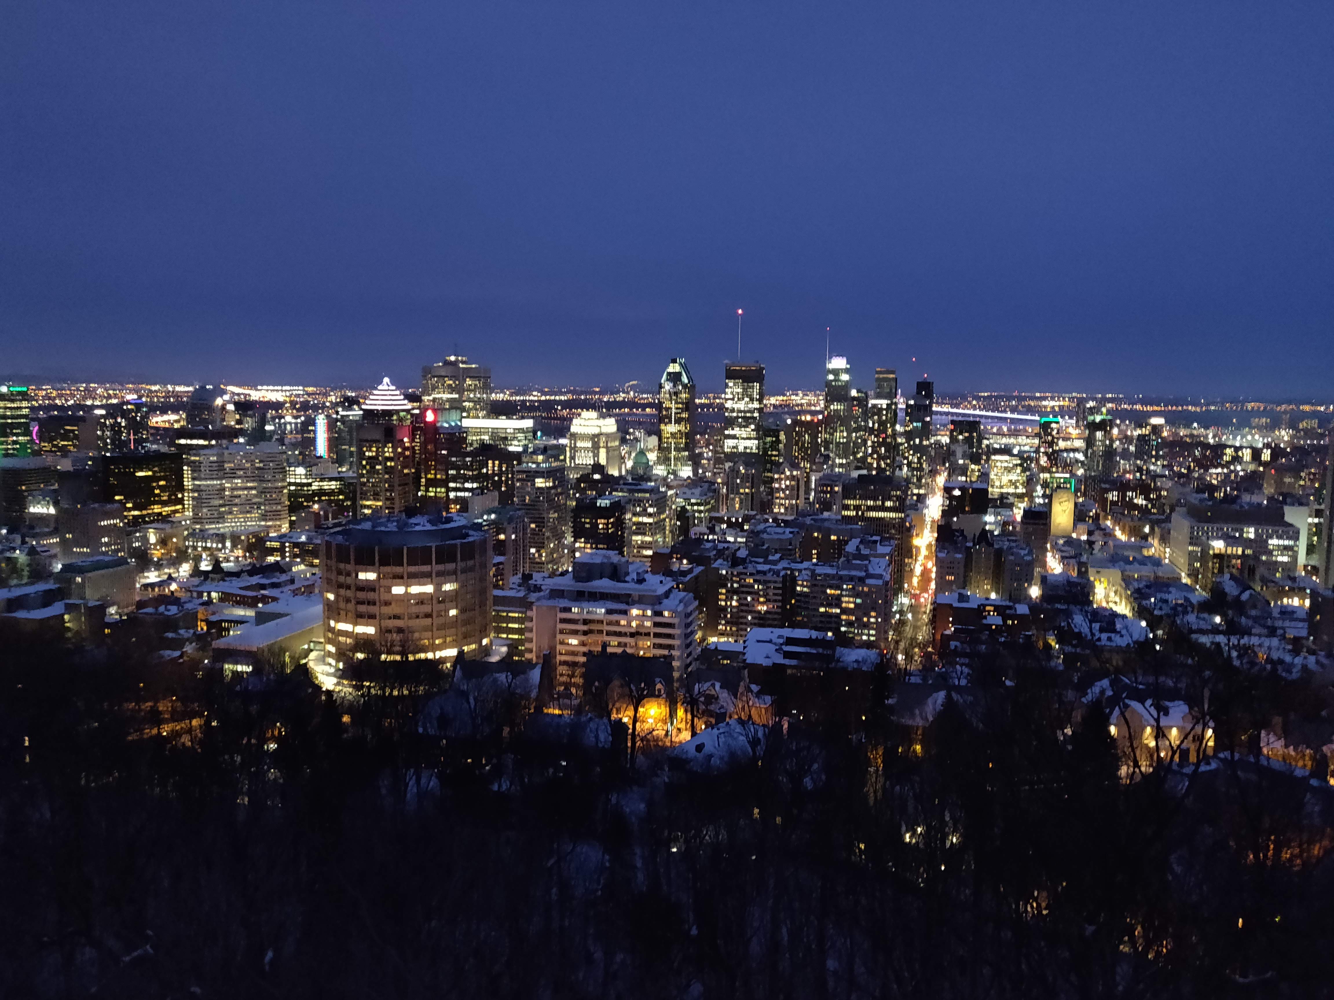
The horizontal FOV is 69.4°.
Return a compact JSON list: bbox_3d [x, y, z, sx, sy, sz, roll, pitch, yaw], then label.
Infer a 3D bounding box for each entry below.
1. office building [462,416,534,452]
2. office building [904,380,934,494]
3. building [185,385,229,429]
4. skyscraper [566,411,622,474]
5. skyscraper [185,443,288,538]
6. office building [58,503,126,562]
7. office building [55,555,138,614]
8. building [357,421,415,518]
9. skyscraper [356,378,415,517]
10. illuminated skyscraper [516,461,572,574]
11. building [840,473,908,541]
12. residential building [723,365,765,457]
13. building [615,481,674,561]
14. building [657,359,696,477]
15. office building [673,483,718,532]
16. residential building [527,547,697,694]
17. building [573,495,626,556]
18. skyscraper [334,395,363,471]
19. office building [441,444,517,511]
[{"bbox_3d":[-194.180,-39.100,1108.150,69.000,110.000,37.000,3,7,16],"label":"office building"},{"bbox_3d":[390.720,-97.160,1496.110,37.000,172.000,34.000,3,7,16],"label":"office building"},{"bbox_3d":[-585.470,-78.390,1235.780,33.000,138.000,31.000,3,7,16],"label":"building"},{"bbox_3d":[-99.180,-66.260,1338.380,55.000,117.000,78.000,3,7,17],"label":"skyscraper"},{"bbox_3d":[-382.560,-5.940,859.340,80.840,85.780,33.680,-3,8,-27],"label":"skyscraper"},{"bbox_3d":[-449.280,27.760,754.870,30.280,48.570,30.280,3,7,16],"label":"office building"},{"bbox_3d":[-261.920,39.620,441.320,18.000,23.000,27.000,3,7,15],"label":"office building"},{"bbox_3d":[-250.490,-12.480,859.200,41.000,106.000,30.000,3,7,17],"label":"building"},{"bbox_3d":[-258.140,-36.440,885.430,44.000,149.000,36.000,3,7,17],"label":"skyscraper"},{"bbox_3d":[-85.390,19.070,671.980,25.050,90.000,38.540,3,7,16],"label":"illuminated skyscraper"},{"bbox_3d":[140.190,25.390,652.860,41.000,85.000,30.000,3,7,17],"label":"building"},{"bbox_3d":[107.090,-96.880,1328.830,45.000,183.000,34.000,3,7,17],"label":"residential building"},{"bbox_3d":[-17.850,23.890,733.300,32.000,70.000,34.000,3,7,17],"label":"building"},{"bbox_3d":[15.770,-127.670,1565.990,47.930,205.000,47.930,3,7,16],"label":"building"},{"bbox_3d":[19.010,14.800,669.290,21.000,52.000,32.000,3,7,16],"label":"office building"},{"bbox_3d":[-15.170,31.960,266.230,43.000,34.000,20.000,2,7,10],"label":"residential building"},{"bbox_3d":[-45.850,30.350,647.050,27.000,64.000,26.000,3,7,17],"label":"building"},{"bbox_3d":[-371.060,-49.510,1122.780,28.000,117.000,25.000,3,7,17],"label":"skyscraper"},{"bbox_3d":[-165.740,-9.060,852.740,38.000,76.000,56.000,3,7,16],"label":"office building"}]

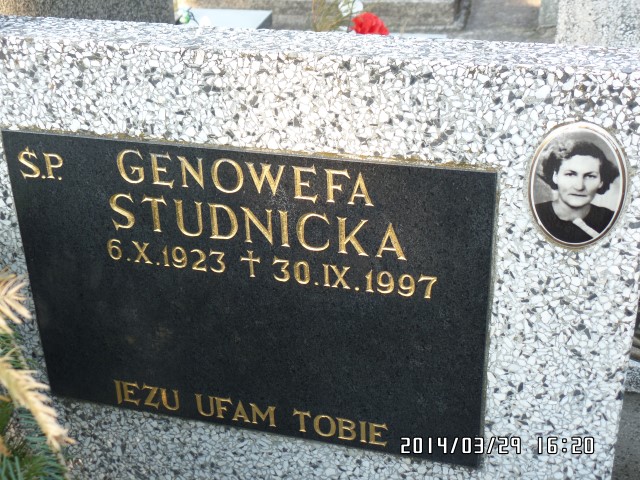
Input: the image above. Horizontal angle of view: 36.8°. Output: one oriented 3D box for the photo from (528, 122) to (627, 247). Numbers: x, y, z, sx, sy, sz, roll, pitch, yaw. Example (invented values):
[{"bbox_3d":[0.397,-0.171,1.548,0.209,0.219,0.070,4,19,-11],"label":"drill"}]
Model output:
[{"bbox_3d":[0.263,-0.057,0.983,0.095,0.136,0.014,6,28,15],"label":"photo"}]

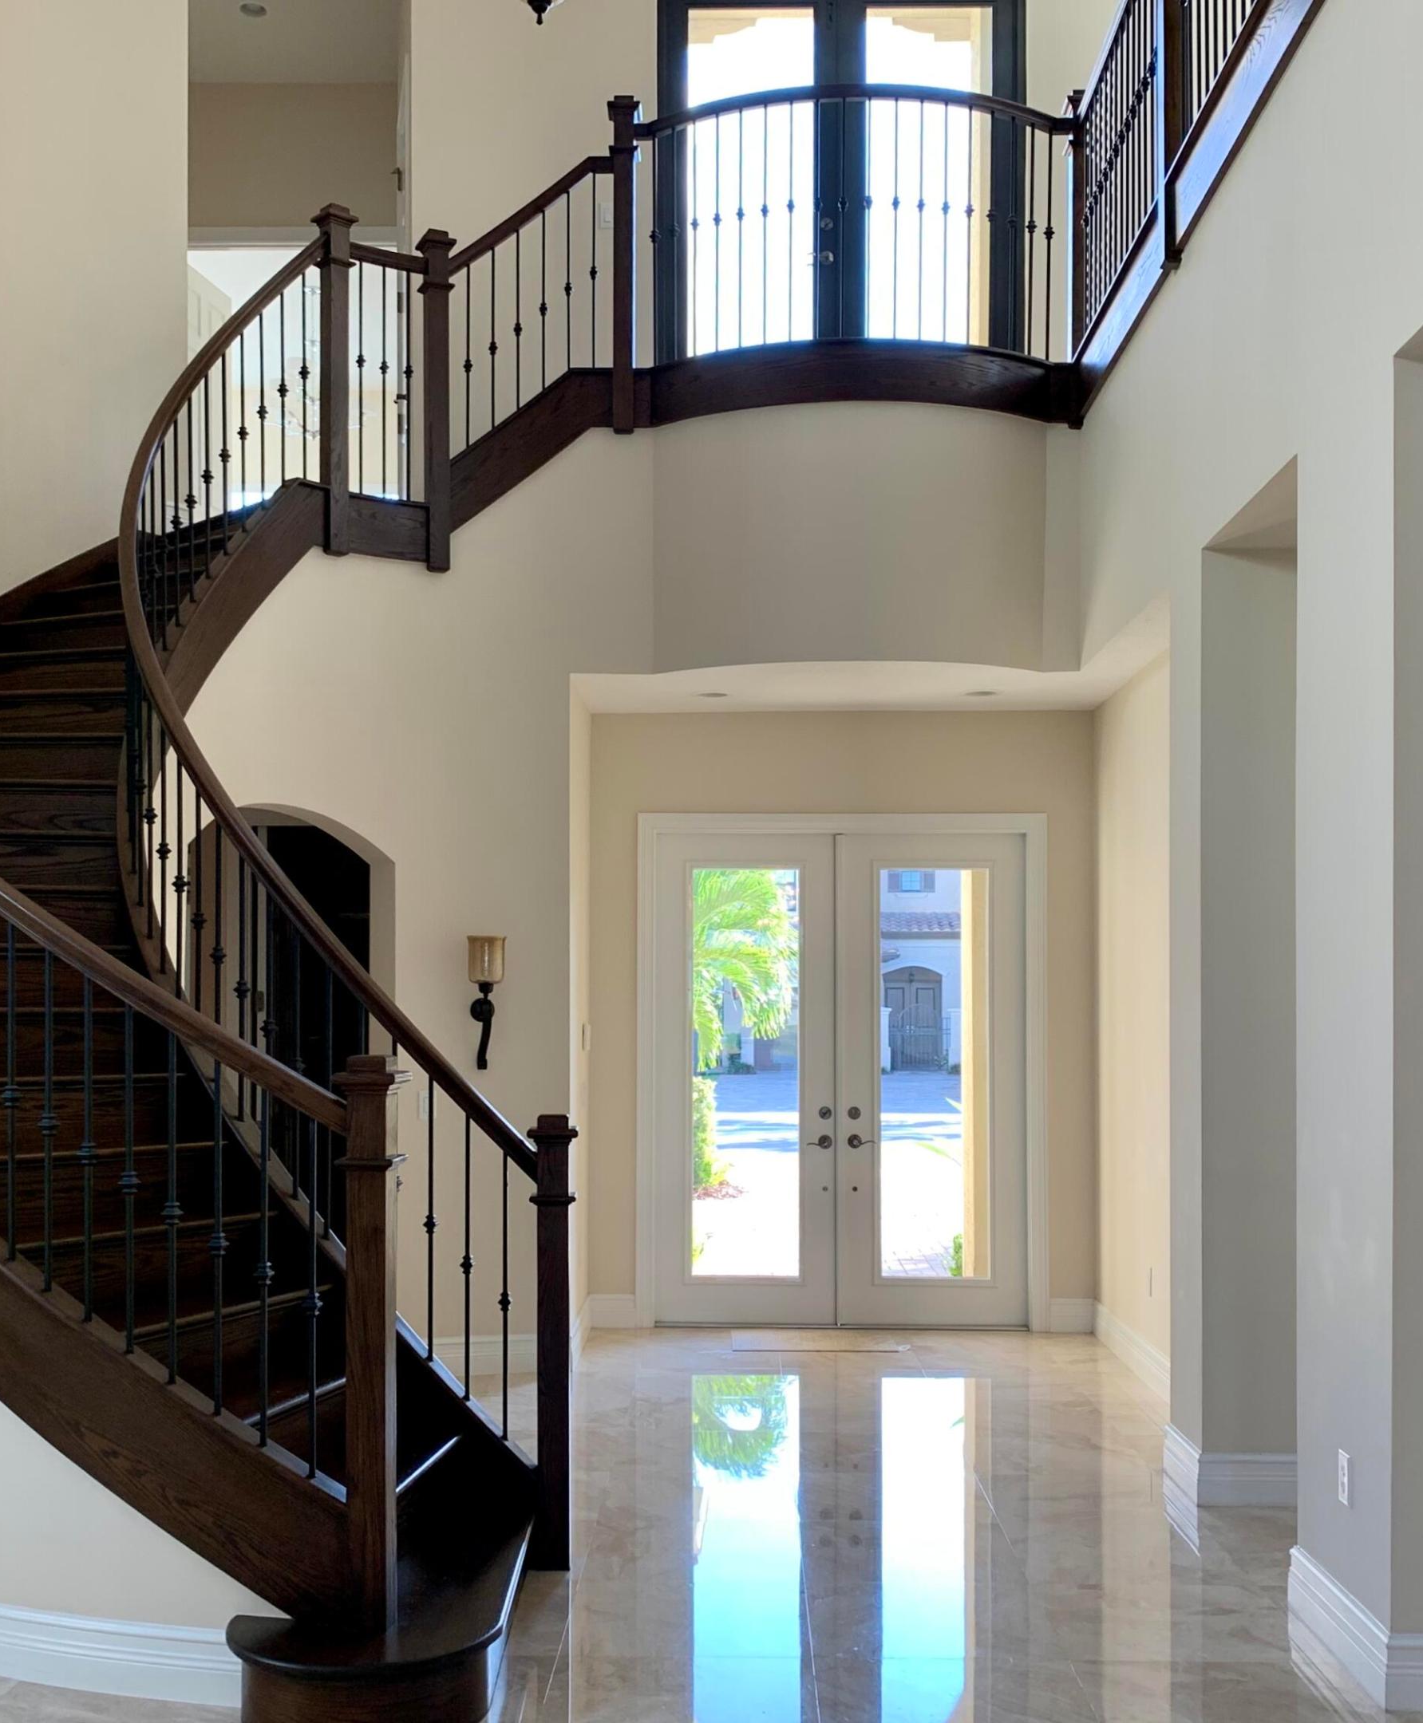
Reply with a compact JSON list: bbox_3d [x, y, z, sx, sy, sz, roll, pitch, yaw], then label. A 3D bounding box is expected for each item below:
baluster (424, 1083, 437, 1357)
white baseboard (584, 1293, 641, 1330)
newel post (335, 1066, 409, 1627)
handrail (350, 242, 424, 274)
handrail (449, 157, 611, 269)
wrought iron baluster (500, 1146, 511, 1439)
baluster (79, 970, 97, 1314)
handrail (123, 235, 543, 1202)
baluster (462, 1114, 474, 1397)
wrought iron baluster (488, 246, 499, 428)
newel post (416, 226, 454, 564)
[{"bbox_3d":[-0.810,1.032,4.960,0.030,0.800,0.030,0,-3,-10],"label":"baluster"},{"bbox_3d":[-0.484,2.227,8.530,0.260,0.168,0.020,0,-3,2],"label":"white baseboard"},{"bbox_3d":[-0.757,1.071,3.850,0.140,1.280,0.140,0,-3,0],"label":"newel post"},{"bbox_3d":[-1.380,-2.566,7.330,0.340,0.062,0.062,1,-3,-24],"label":"handrail"},{"bbox_3d":[-0.781,-2.805,7.470,0.820,0.085,0.065,-36,0,-1],"label":"handrail"},{"bbox_3d":[-0.575,1.198,4.830,0.037,0.800,0.037,0,-3,0],"label":"wrought iron baluster"},{"bbox_3d":[-1.453,0.669,4.020,0.038,0.800,0.038,0,-3,6],"label":"baluster"},{"bbox_3d":[-1.390,-0.820,5.830,1.150,3.480,2.400,1,-3,-20],"label":"handrail"},{"bbox_3d":[-0.693,1.123,4.920,0.030,0.810,0.030,0,-3,-10],"label":"baluster"},{"bbox_3d":[-0.910,-2.187,7.200,0.030,0.760,0.030,0,-3,-10],"label":"wrought iron baluster"},{"bbox_3d":[-1.142,-1.908,7.150,0.140,1.430,0.140,-1,-3,12],"label":"newel post"}]

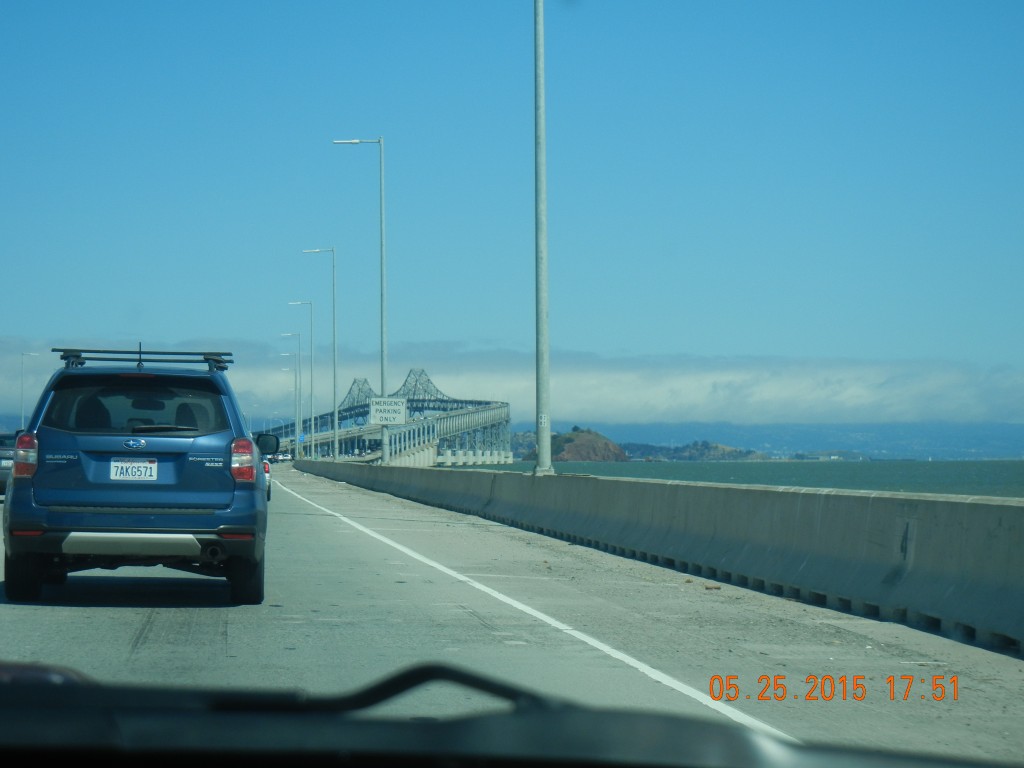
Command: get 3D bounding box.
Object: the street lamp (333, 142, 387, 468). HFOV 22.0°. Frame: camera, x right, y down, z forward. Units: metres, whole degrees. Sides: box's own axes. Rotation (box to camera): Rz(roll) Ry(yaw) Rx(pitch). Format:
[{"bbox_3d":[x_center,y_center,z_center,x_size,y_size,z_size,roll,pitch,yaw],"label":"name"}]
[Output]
[{"bbox_3d":[-5.064,-2.791,88.000,1.720,10.950,0.330,0,-2,-6],"label":"street lamp"}]

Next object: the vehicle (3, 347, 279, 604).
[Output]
[{"bbox_3d":[-2.700,0.655,19.420,1.860,1.750,4.600,2,-2,-6],"label":"vehicle"}]

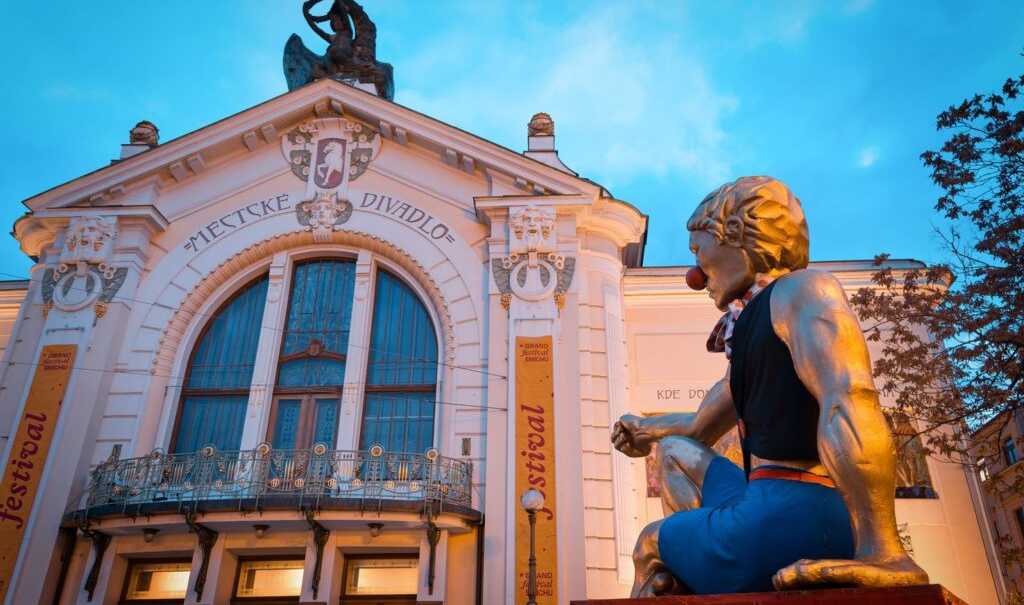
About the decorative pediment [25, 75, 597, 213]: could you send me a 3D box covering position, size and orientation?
[{"bbox_3d":[-4.829,-3.835,20.287,13.877,3.864,1.224,-1,-28,2],"label":"decorative pediment"}]

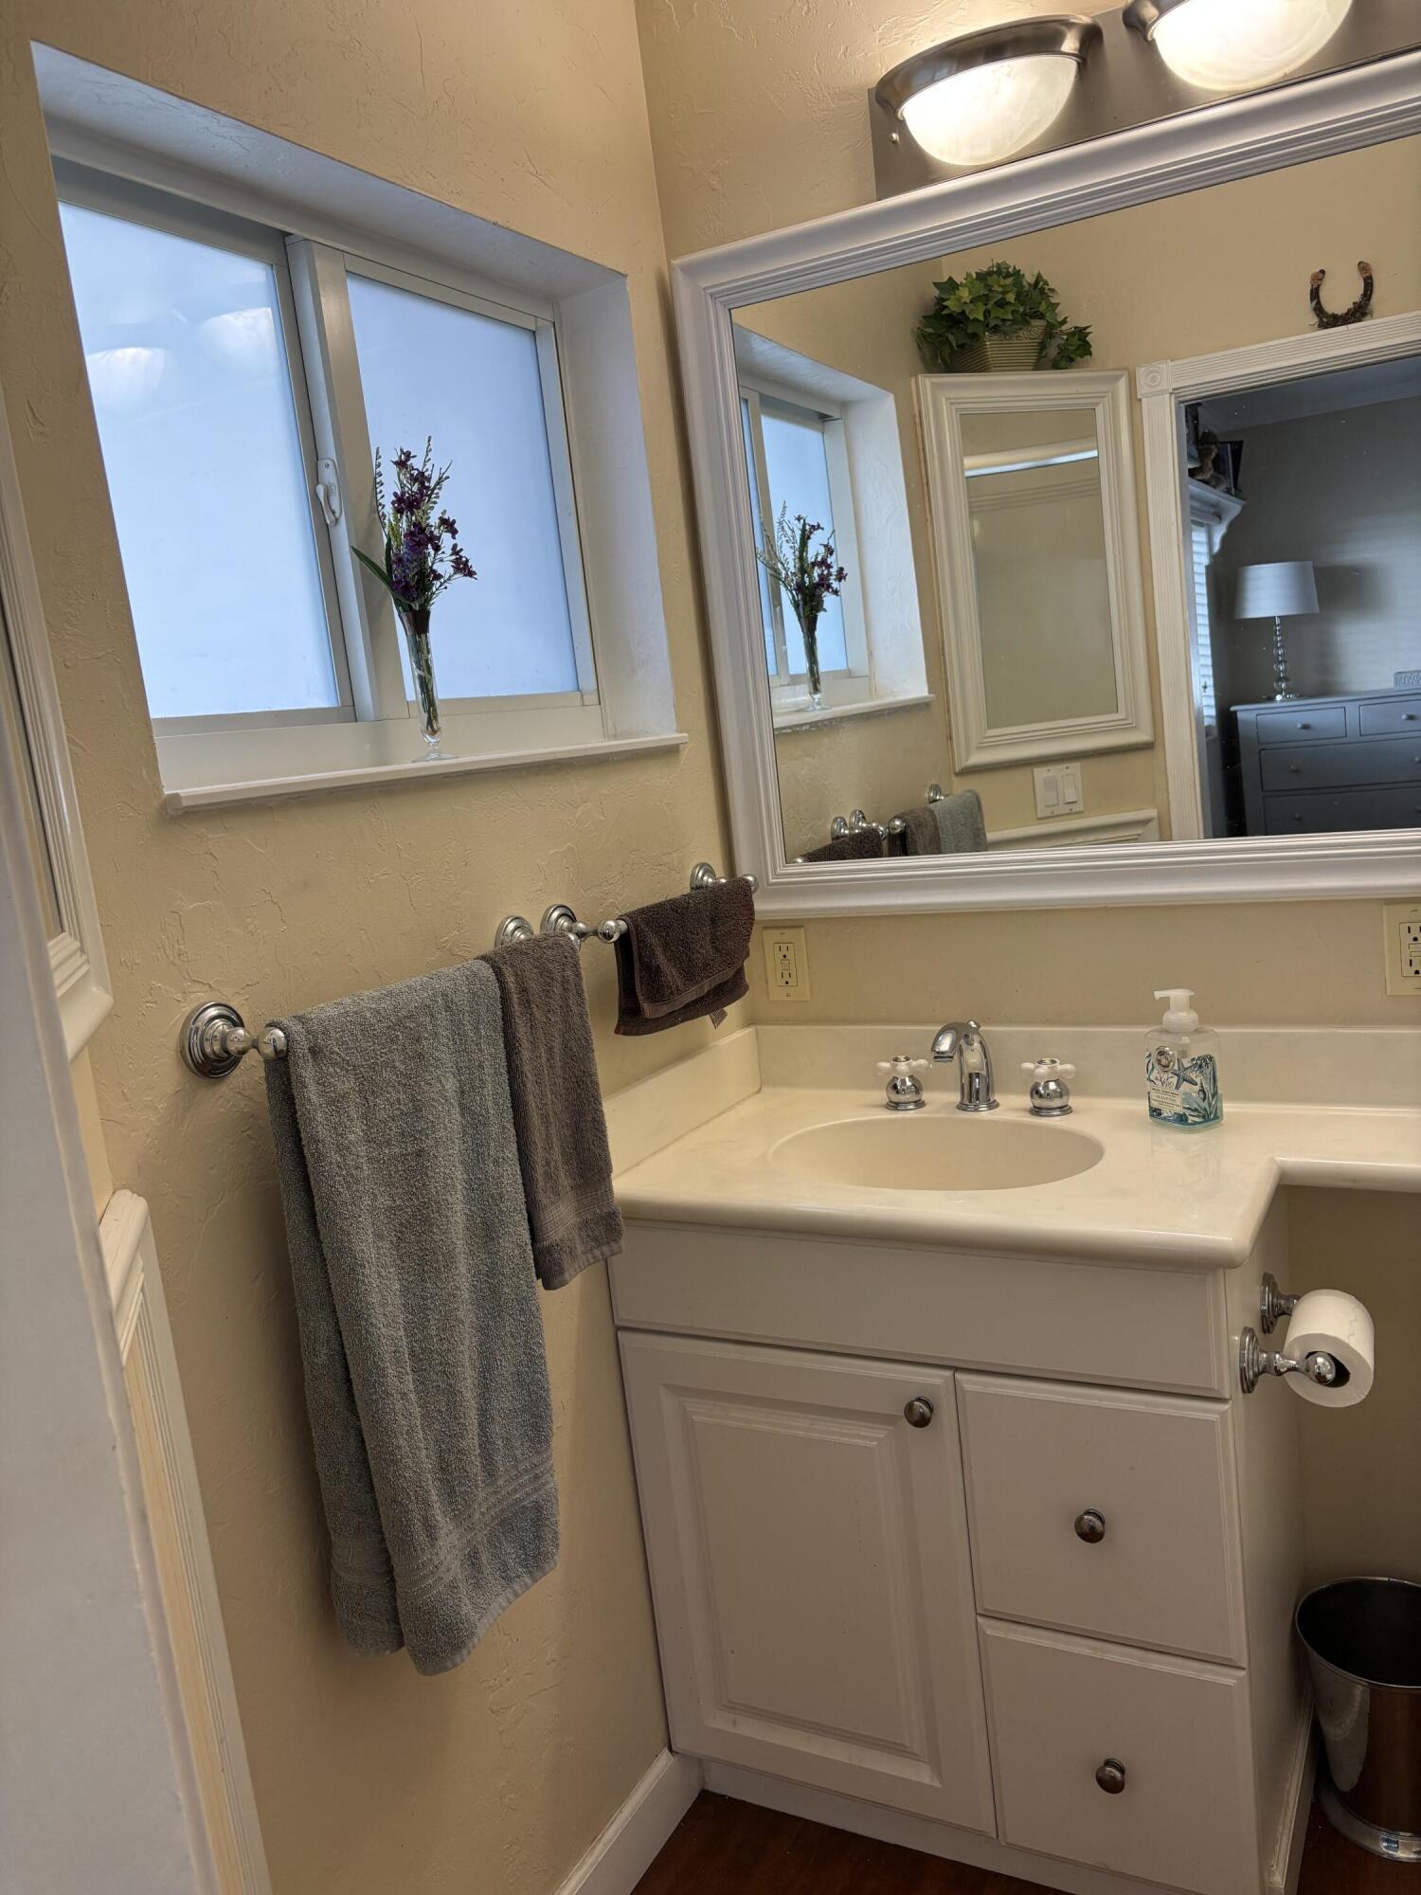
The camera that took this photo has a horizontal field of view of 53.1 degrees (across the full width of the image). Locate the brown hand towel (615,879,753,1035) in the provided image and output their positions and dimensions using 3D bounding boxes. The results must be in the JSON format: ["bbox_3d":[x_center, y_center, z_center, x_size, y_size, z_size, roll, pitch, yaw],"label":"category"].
[{"bbox_3d":[-0.026,0.009,1.909,0.060,0.166,0.325,-1,11,29],"label":"brown hand towel"}]

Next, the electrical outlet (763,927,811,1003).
[{"bbox_3d":[0.114,0.026,2.161,0.070,0.114,0.010,-1,11,29],"label":"electrical outlet"}]

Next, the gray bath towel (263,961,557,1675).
[{"bbox_3d":[-0.284,0.357,1.425,0.072,0.650,0.290,-1,11,29],"label":"gray bath towel"}]

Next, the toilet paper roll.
[{"bbox_3d":[0.715,0.458,1.633,0.090,0.090,0.110,-1,11,29],"label":"toilet paper roll"}]

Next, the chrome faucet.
[{"bbox_3d":[0.343,0.170,1.940,0.056,0.124,0.155,-1,11,29],"label":"chrome faucet"}]

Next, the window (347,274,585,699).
[{"bbox_3d":[-0.302,-0.575,1.849,0.025,0.497,0.382,-1,11,29],"label":"window"}]

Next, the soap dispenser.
[{"bbox_3d":[0.599,0.139,1.815,0.077,0.171,0.067,-10,10,-20],"label":"soap dispenser"}]

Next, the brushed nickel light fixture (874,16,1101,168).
[{"bbox_3d":[0.324,-1.028,1.727,0.284,0.117,0.115,-1,11,29],"label":"brushed nickel light fixture"}]

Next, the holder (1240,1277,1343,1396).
[{"bbox_3d":[0.684,0.449,1.655,0.092,0.070,0.235,-1,11,29],"label":"holder"}]

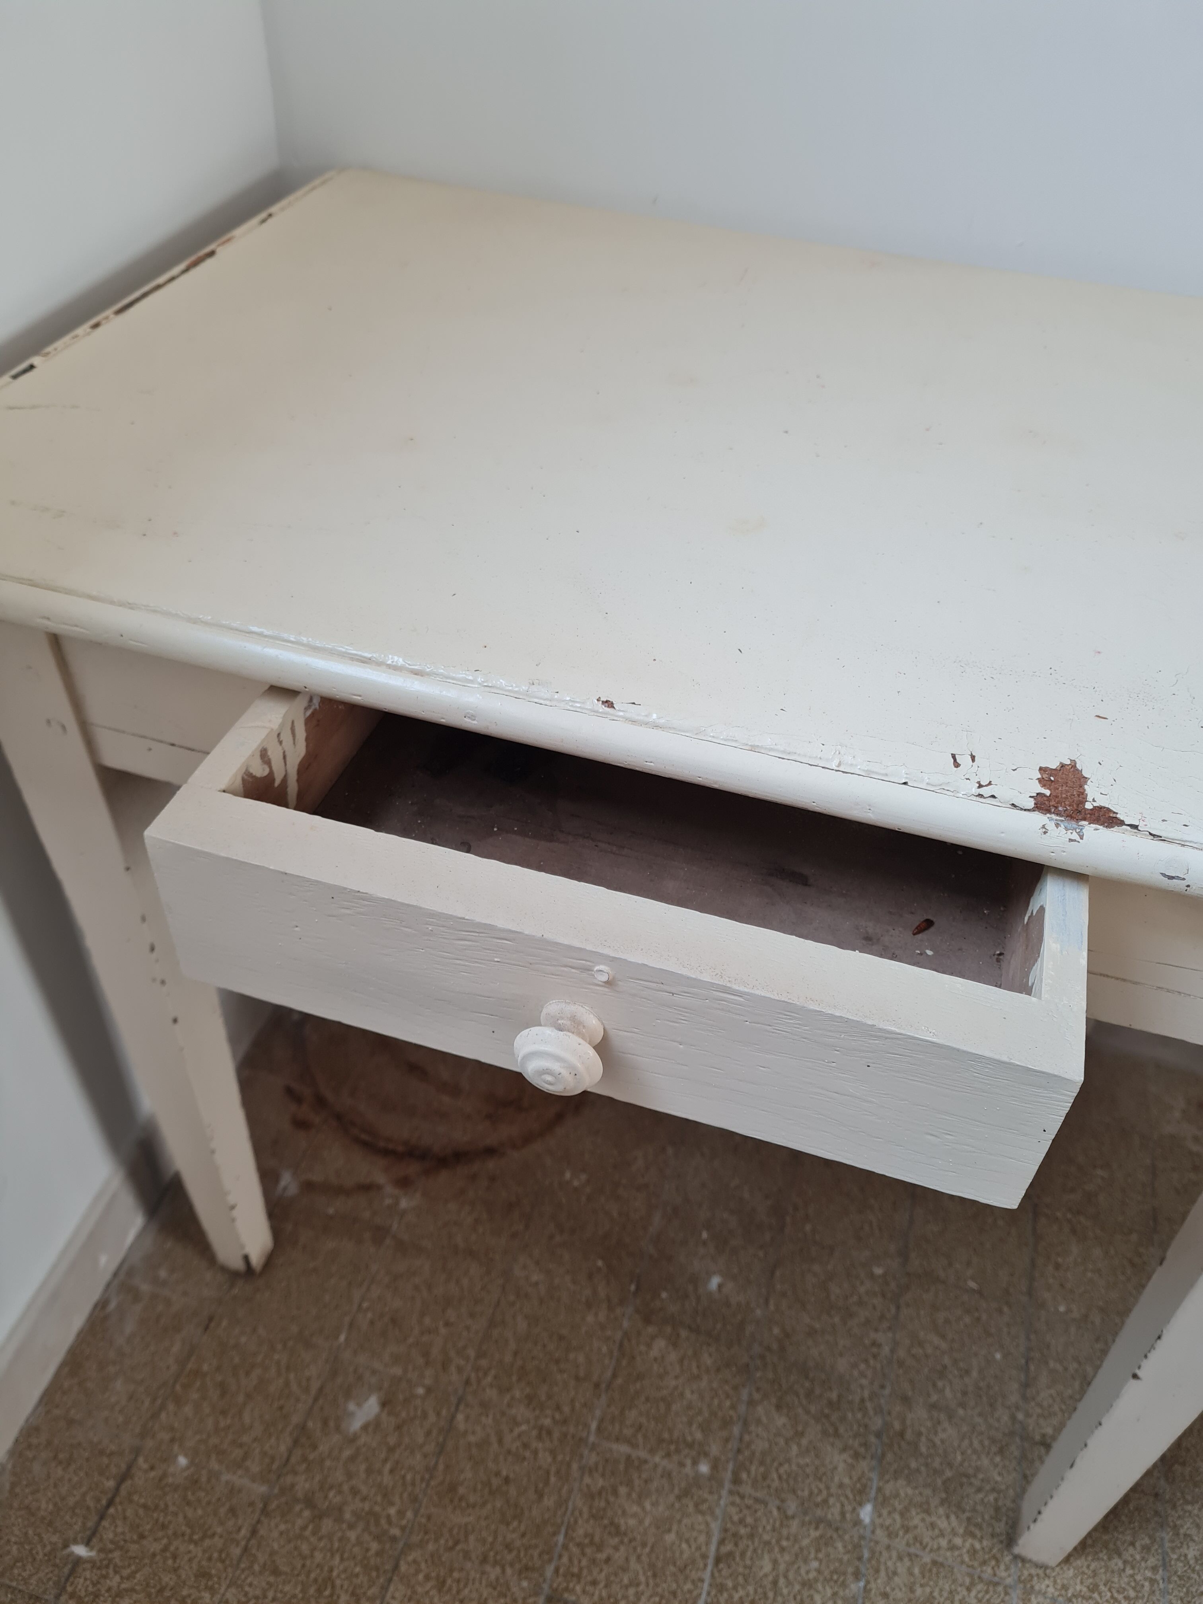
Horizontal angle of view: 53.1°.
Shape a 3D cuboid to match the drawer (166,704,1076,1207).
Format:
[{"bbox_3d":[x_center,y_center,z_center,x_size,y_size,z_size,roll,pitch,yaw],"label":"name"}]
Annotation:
[{"bbox_3d":[0.037,-0.021,0.577,0.352,0.086,0.380,13,44,10],"label":"drawer"}]

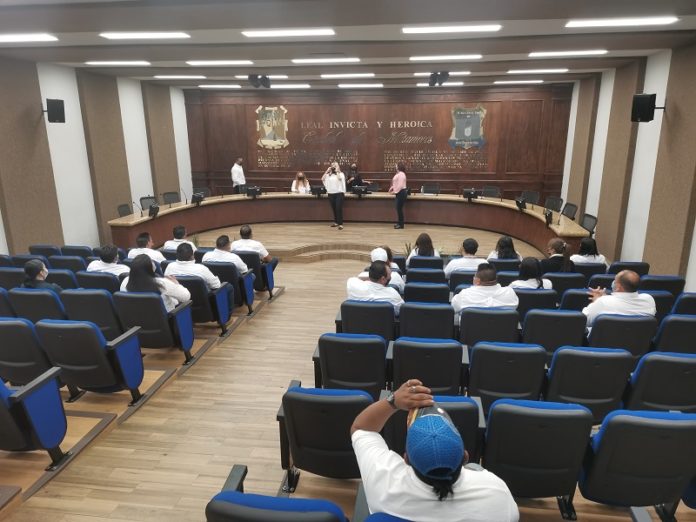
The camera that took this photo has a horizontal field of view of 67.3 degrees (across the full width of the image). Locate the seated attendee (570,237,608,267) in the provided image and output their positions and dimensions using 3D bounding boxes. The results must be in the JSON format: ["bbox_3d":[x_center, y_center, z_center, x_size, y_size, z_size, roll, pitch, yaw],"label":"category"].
[{"bbox_3d":[3.538,0.141,7.839,0.530,1.214,0.780,2,16,8],"label":"seated attendee"}]

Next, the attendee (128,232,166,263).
[{"bbox_3d":[-2.814,0.145,7.644,0.551,1.224,0.796,3,15,12],"label":"attendee"}]

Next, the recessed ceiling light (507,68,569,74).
[{"bbox_3d":[3.886,-3.876,10.693,1.200,0.070,0.290,3,15,11],"label":"recessed ceiling light"}]

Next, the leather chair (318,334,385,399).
[{"bbox_3d":[0.063,0.903,4.296,0.600,0.920,0.620,2,16,8],"label":"leather chair"}]

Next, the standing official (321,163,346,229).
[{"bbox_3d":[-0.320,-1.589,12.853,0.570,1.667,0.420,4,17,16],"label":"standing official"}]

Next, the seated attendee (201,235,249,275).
[{"bbox_3d":[-1.696,0.129,7.612,0.632,1.214,0.780,3,16,13],"label":"seated attendee"}]

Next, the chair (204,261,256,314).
[{"bbox_3d":[-1.770,0.357,7.800,0.600,0.910,0.640,2,16,8],"label":"chair"}]

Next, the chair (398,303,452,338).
[{"bbox_3d":[0.783,0.765,5.326,0.600,0.920,0.620,2,16,8],"label":"chair"}]

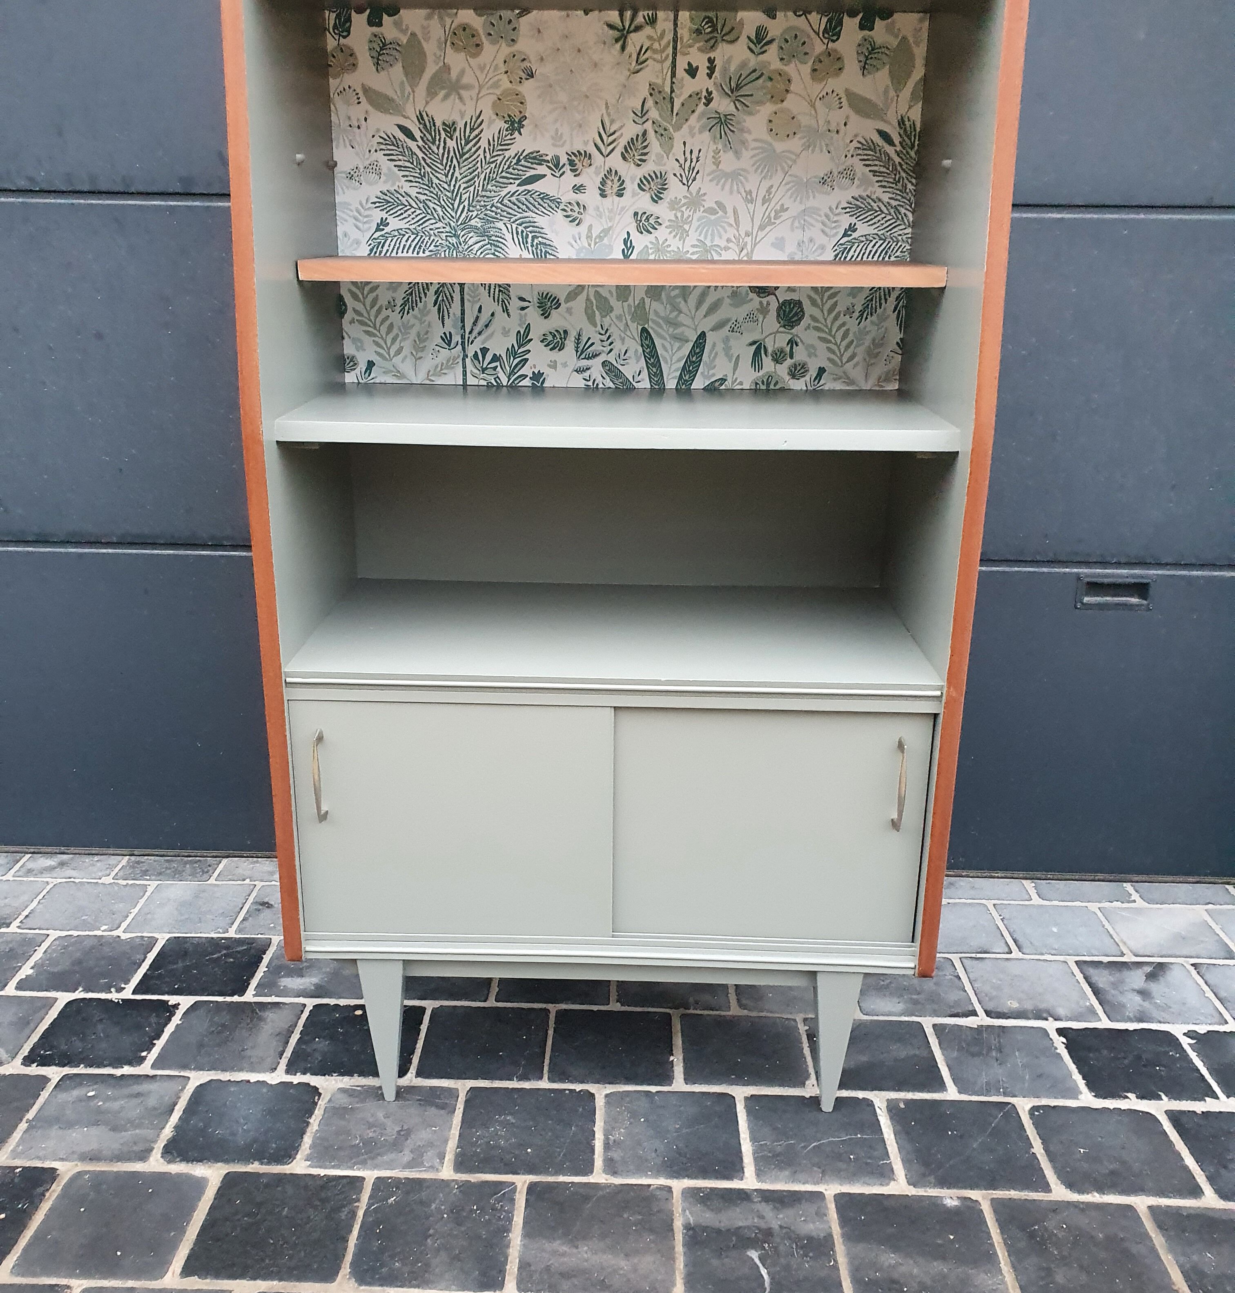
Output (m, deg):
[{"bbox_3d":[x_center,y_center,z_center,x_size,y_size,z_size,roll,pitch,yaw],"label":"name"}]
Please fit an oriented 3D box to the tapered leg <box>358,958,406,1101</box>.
[{"bbox_3d":[-0.270,0.442,1.455,0.053,0.196,0.036,1,19,1],"label":"tapered leg"}]

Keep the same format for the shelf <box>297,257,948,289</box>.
[{"bbox_3d":[0.005,-0.427,1.408,0.686,0.021,0.194,1,19,1],"label":"shelf"}]

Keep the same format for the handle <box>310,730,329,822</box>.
[{"bbox_3d":[-0.321,0.145,1.330,0.009,0.110,0.030,1,19,1],"label":"handle"}]

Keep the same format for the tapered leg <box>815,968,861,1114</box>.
[{"bbox_3d":[0.251,0.451,1.447,0.052,0.196,0.036,1,19,1],"label":"tapered leg"}]

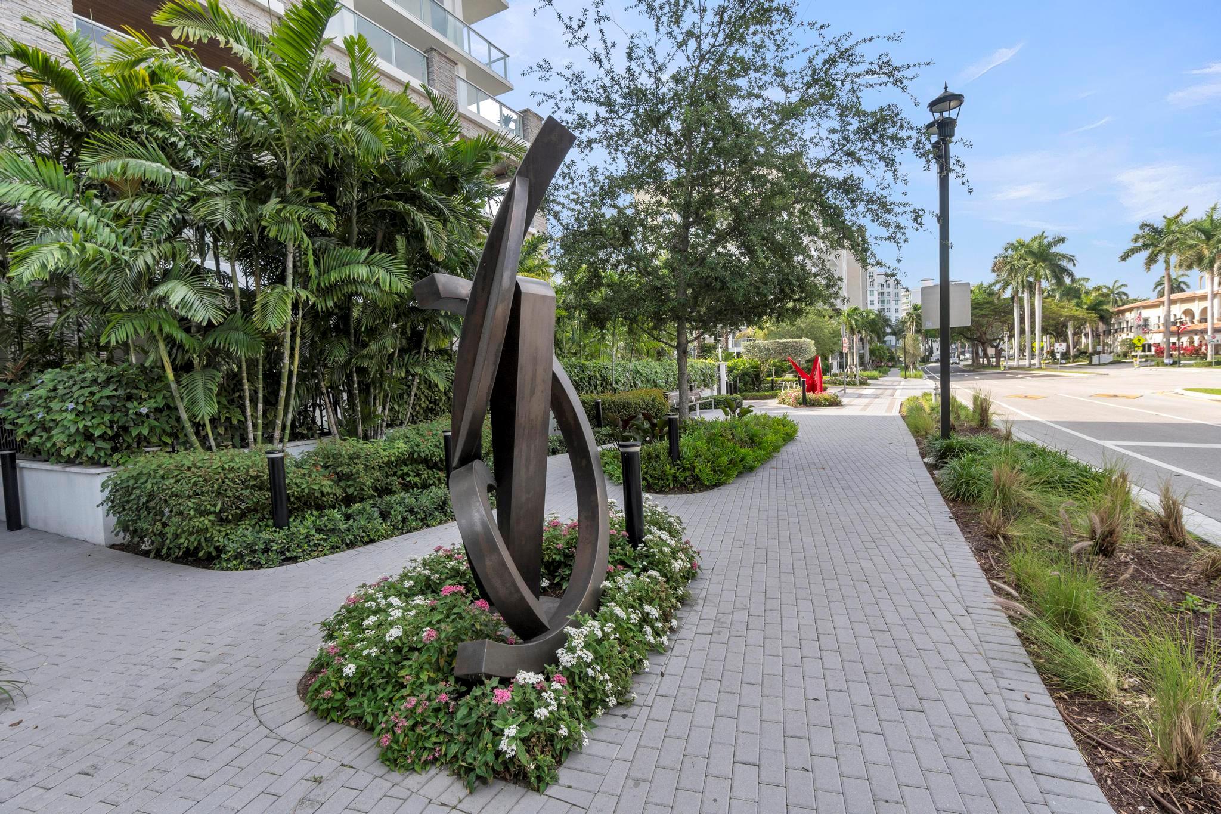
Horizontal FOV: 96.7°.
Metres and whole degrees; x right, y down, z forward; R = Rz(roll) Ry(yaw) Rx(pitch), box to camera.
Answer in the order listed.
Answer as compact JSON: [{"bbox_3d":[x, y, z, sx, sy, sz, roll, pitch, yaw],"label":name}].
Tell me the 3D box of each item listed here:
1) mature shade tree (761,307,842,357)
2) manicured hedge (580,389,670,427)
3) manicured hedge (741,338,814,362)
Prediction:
[{"bbox_3d":[16.810,-5.335,48.056,7.600,7.031,7.400,-2,3,20],"label":"mature shade tree"},{"bbox_3d":[0.377,0.121,16.415,2.700,1.196,3.000,-3,3,1],"label":"manicured hedge"},{"bbox_3d":[9.234,-3.025,29.874,3.900,1.300,1.800,-2,3,18],"label":"manicured hedge"}]

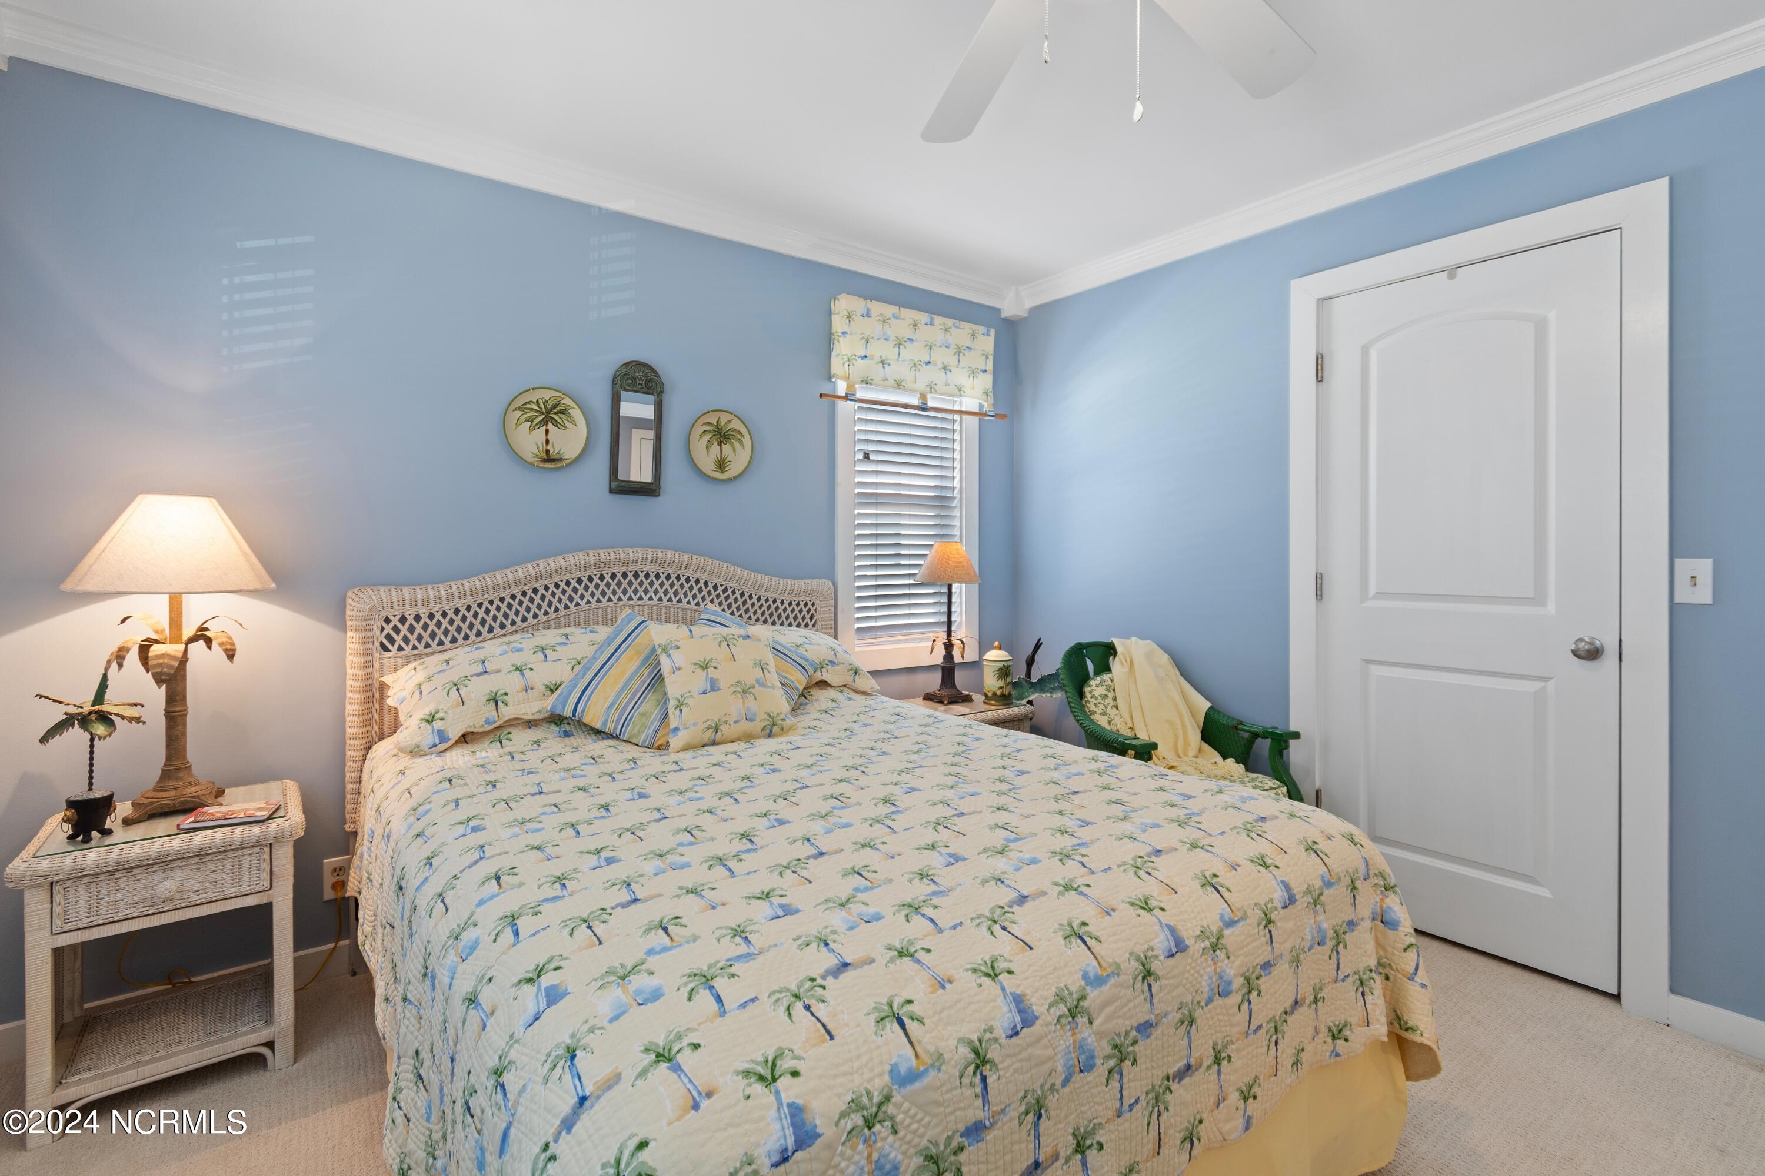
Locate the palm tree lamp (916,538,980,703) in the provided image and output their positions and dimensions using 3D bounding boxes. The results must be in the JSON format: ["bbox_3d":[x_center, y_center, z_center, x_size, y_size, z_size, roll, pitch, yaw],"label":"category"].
[{"bbox_3d":[0.286,0.147,3.192,0.274,0.690,0.274,-1,1,0],"label":"palm tree lamp"}]

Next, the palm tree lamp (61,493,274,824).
[{"bbox_3d":[-1.645,0.156,1.712,0.360,0.730,0.360,-1,2,-35],"label":"palm tree lamp"}]

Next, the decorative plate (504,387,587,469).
[{"bbox_3d":[-1.103,-0.526,2.418,0.261,0.264,0.028,-1,2,-36],"label":"decorative plate"}]

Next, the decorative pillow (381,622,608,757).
[{"bbox_3d":[-0.992,0.266,2.079,0.690,0.420,0.180,-1,-37,-35],"label":"decorative pillow"}]

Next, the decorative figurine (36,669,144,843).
[{"bbox_3d":[-1.766,0.374,1.644,0.193,0.365,0.183,-1,2,-36],"label":"decorative figurine"}]

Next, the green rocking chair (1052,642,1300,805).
[{"bbox_3d":[0.982,0.633,2.640,0.650,0.840,0.770,-1,2,-21],"label":"green rocking chair"}]

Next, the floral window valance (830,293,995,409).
[{"bbox_3d":[0.147,-0.977,3.137,0.810,0.370,0.100,-1,2,-35],"label":"floral window valance"}]

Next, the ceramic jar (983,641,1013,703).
[{"bbox_3d":[0.462,0.336,2.930,0.118,0.250,0.118,0,1,0],"label":"ceramic jar"}]

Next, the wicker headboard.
[{"bbox_3d":[-0.859,0.265,2.542,1.624,0.792,0.076,-1,2,-36],"label":"wicker headboard"}]

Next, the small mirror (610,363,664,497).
[{"bbox_3d":[-0.865,-0.562,2.582,0.183,0.462,0.030,-1,2,-36],"label":"small mirror"}]

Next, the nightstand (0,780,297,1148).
[{"bbox_3d":[-1.689,0.848,1.769,0.469,0.565,0.406,-1,2,-36],"label":"nightstand"}]

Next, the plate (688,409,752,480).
[{"bbox_3d":[-0.603,-0.536,2.763,0.261,0.266,0.028,-1,2,-36],"label":"plate"}]

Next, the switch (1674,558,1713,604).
[{"bbox_3d":[2.043,-0.017,1.851,0.012,0.115,0.071,-1,2,-40],"label":"switch"}]

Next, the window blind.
[{"bbox_3d":[0.119,-0.345,3.203,0.580,1.170,0.055,-1,2,-35],"label":"window blind"}]

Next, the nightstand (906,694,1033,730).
[{"bbox_3d":[0.307,0.783,3.150,0.477,0.573,0.411,-1,2,-36],"label":"nightstand"}]

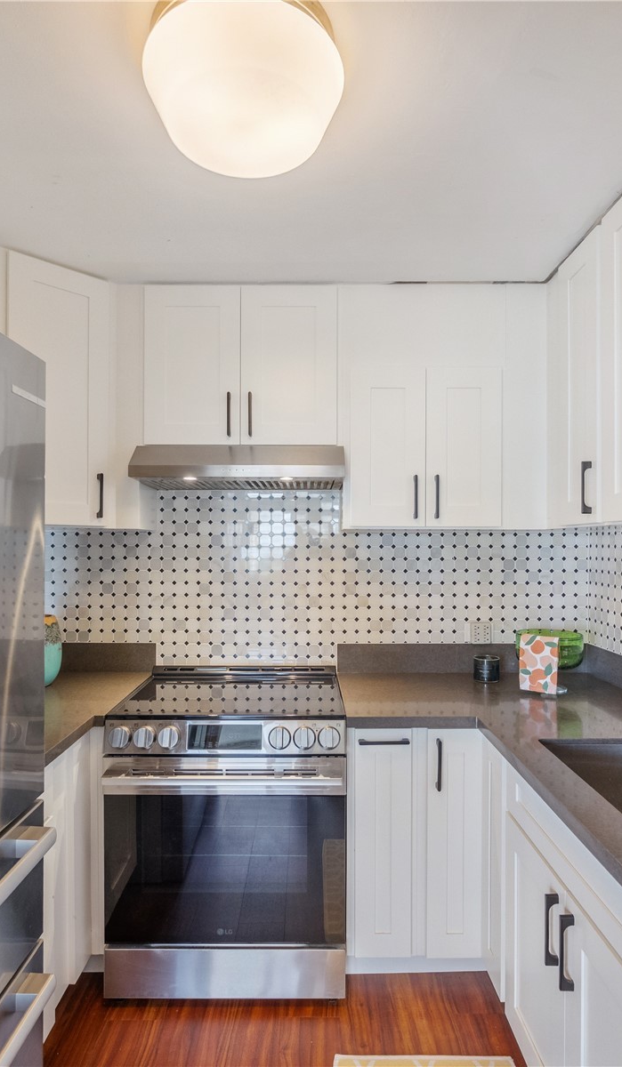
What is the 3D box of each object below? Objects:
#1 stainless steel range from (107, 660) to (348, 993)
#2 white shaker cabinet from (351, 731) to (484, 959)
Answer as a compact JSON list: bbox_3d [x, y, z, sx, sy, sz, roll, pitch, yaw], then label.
[{"bbox_3d":[-0.266,1.003,2.060,0.759,0.915,0.655,0,-1,0],"label":"stainless steel range"},{"bbox_3d":[0.335,0.986,2.098,0.434,0.750,0.600,0,-1,0],"label":"white shaker cabinet"}]

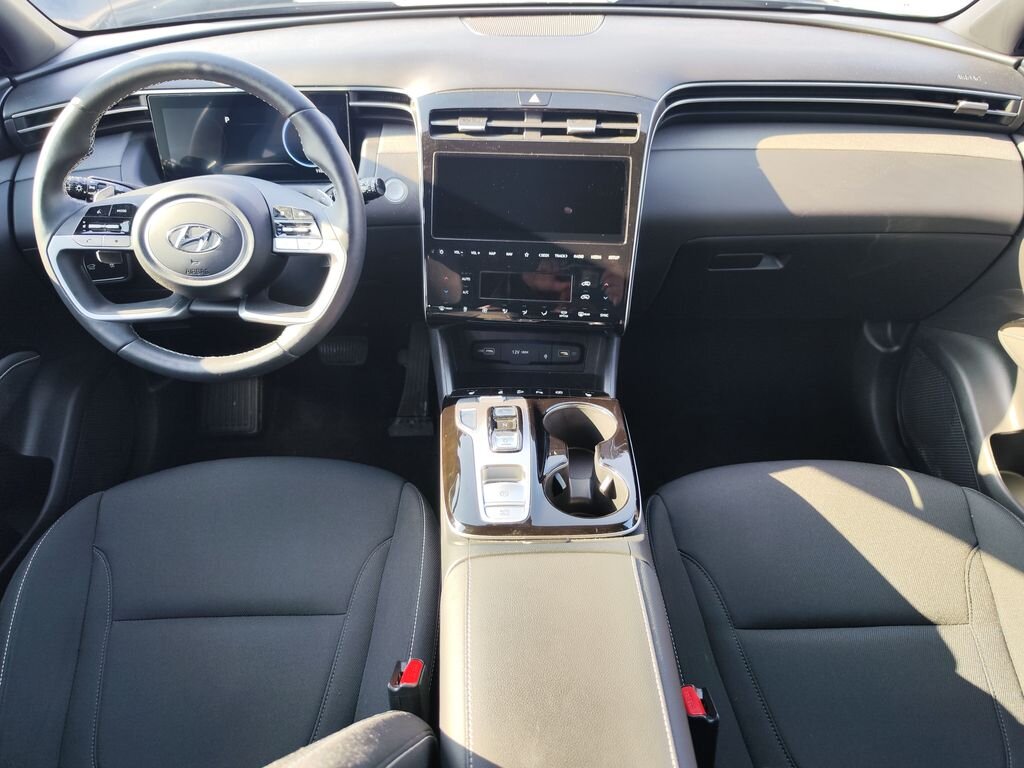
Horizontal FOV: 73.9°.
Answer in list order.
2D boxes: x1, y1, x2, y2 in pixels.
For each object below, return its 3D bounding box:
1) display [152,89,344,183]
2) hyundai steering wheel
[{"bbox_3d":[-0.360,-0.347,0.961,0.267,0.115,0.030,1,25,-2],"label":"display"},{"bbox_3d":[-0.356,-0.187,0.807,0.372,0.368,0.105,1,10,-2],"label":"hyundai steering wheel"}]

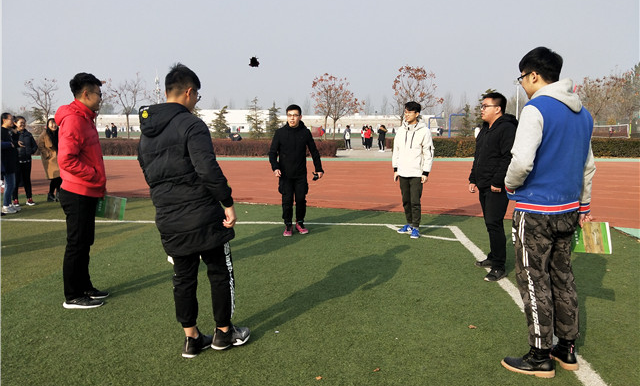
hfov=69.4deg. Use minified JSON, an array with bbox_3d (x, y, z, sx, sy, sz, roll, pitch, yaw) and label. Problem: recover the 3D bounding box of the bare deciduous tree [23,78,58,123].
[{"bbox_3d":[-19.625,-5.565,32.547,2.600,4.900,2.600,-4,9,-31],"label":"bare deciduous tree"}]

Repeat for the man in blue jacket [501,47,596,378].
[{"bbox_3d":[1.290,0.122,2.609,0.520,1.805,0.380,-5,9,-33],"label":"man in blue jacket"}]

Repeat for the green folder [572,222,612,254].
[{"bbox_3d":[1.598,0.269,2.751,0.020,0.185,0.260,-6,0,-31],"label":"green folder"}]

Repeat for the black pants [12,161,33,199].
[{"bbox_3d":[-5.557,-0.250,8.570,0.270,0.760,0.380,8,11,44],"label":"black pants"}]

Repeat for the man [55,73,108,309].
[{"bbox_3d":[-1.868,-0.008,3.617,0.350,1.794,0.500,-2,8,-17],"label":"man"}]

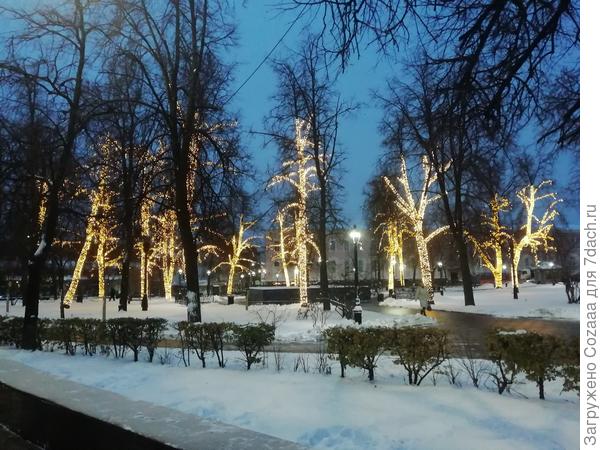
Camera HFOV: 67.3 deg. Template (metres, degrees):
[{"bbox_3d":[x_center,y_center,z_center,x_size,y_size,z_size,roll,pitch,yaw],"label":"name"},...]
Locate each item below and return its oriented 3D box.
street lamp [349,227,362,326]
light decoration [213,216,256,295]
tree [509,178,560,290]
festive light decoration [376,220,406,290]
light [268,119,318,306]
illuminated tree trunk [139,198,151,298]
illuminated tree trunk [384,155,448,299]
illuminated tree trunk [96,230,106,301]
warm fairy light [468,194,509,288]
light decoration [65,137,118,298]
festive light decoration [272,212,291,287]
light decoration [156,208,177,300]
[{"bbox_3d":[2.179,1.956,17.695,0.450,3.824,0.450,0,-7,0],"label":"street lamp"},{"bbox_3d":[-5.809,2.754,39.975,3.824,7.090,3.400,0,-7,0],"label":"light decoration"},{"bbox_3d":[22.891,1.063,44.000,3.870,10.610,3.910,-1,-7,0],"label":"tree"},{"bbox_3d":[9.698,3.270,48.000,2.860,7.360,2.400,-1,-7,0],"label":"festive light decoration"},{"bbox_3d":[-0.357,-0.775,24.802,2.694,10.577,2.400,0,-7,0],"label":"light"},{"bbox_3d":[-13.129,1.970,38.060,0.993,8.203,0.900,0,-7,0],"label":"illuminated tree trunk"},{"bbox_3d":[8.488,0.367,34.000,4.220,10.720,3.860,-1,-7,0],"label":"illuminated tree trunk"},{"bbox_3d":[-18.932,3.843,43.000,0.730,6.270,0.810,-1,-7,0],"label":"illuminated tree trunk"},{"bbox_3d":[20.146,1.697,48.177,4.190,10.083,3.400,0,-7,0],"label":"warm fairy light"},{"bbox_3d":[-16.624,-0.240,36.000,3.360,12.870,3.530,-1,-7,0],"label":"light decoration"},{"bbox_3d":[-1.849,2.455,45.055,1.763,7.906,1.700,0,-7,0],"label":"festive light decoration"},{"bbox_3d":[-11.254,2.437,38.000,1.652,7.755,1.600,0,-7,0],"label":"light decoration"}]

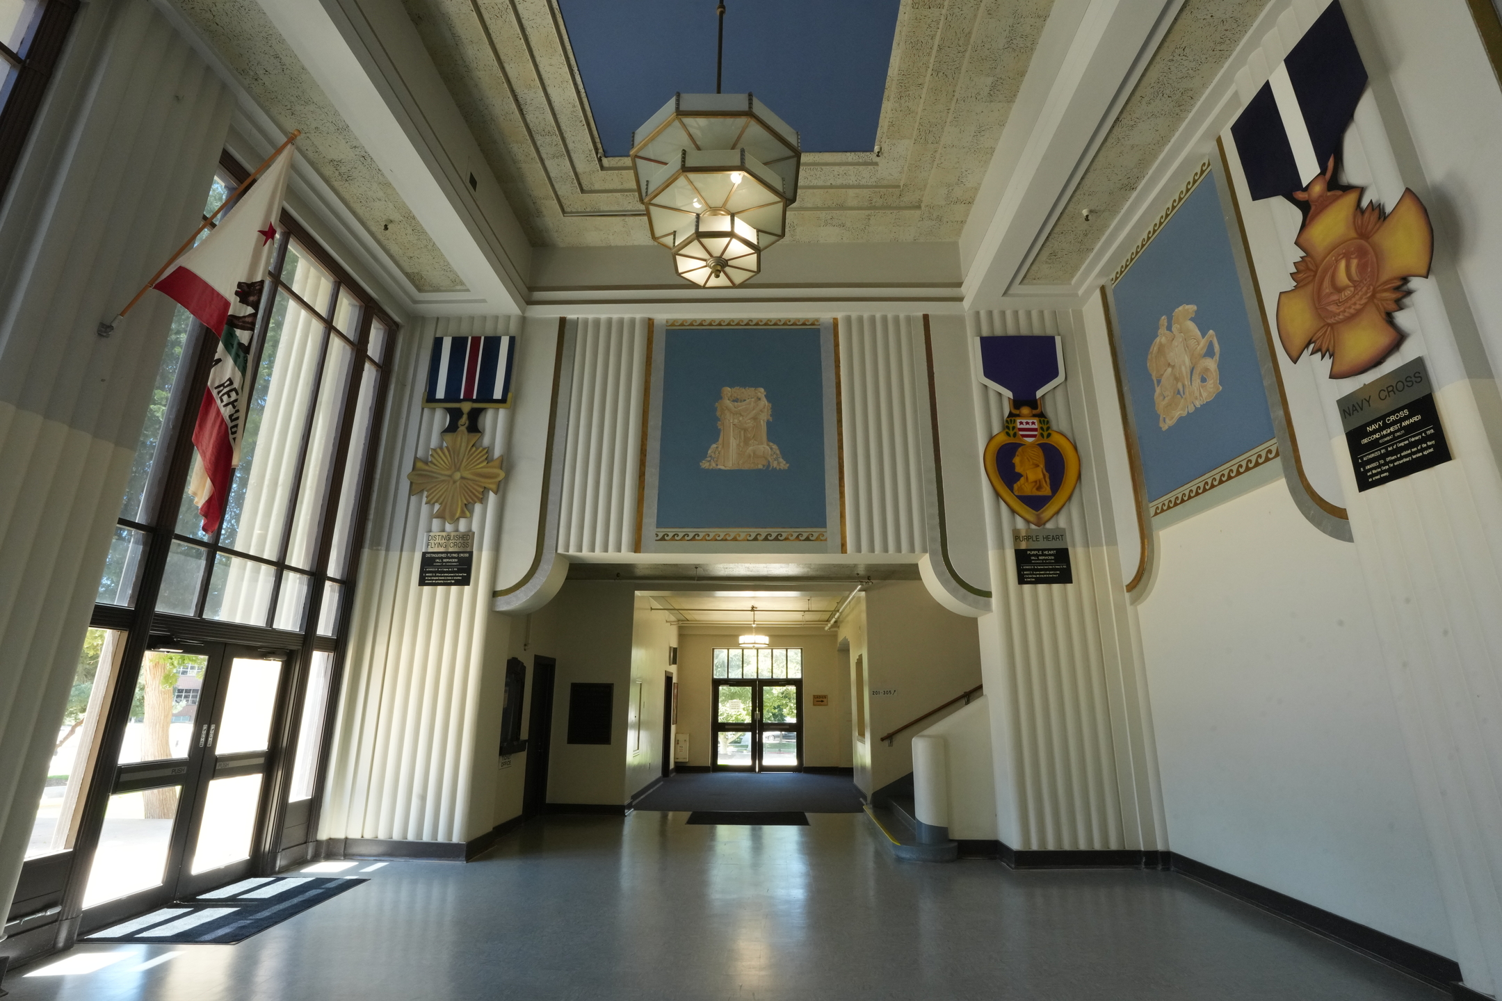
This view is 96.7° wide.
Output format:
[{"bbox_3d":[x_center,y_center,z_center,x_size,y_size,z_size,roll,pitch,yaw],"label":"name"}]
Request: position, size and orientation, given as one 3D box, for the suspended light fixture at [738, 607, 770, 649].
[{"bbox_3d":[0.062,2.675,14.184,0.645,0.906,0.645,0,-16,2],"label":"suspended light fixture"}]

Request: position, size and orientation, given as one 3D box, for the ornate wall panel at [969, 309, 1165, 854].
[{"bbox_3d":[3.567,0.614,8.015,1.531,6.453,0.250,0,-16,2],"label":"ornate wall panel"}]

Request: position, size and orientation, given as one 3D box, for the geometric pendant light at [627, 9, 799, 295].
[{"bbox_3d":[-0.237,-2.948,5.038,1.170,2.950,1.170,0,-16,2],"label":"geometric pendant light"}]

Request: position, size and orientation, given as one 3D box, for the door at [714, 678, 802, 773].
[{"bbox_3d":[0.164,5.412,16.084,2.206,2.119,0.120,0,-16,2],"label":"door"}]

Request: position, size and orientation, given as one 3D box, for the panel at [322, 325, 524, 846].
[{"bbox_3d":[-3.876,0.621,8.266,1.583,6.505,0.250,0,-16,2],"label":"panel"}]

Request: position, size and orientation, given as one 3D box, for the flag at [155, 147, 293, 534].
[{"bbox_3d":[-4.012,-1.319,4.871,0.950,3.250,0.380,0,-16,2],"label":"flag"}]

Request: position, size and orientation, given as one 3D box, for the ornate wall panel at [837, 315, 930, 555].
[{"bbox_3d":[1.660,-0.914,8.548,0.974,3.273,0.100,0,-16,2],"label":"ornate wall panel"}]

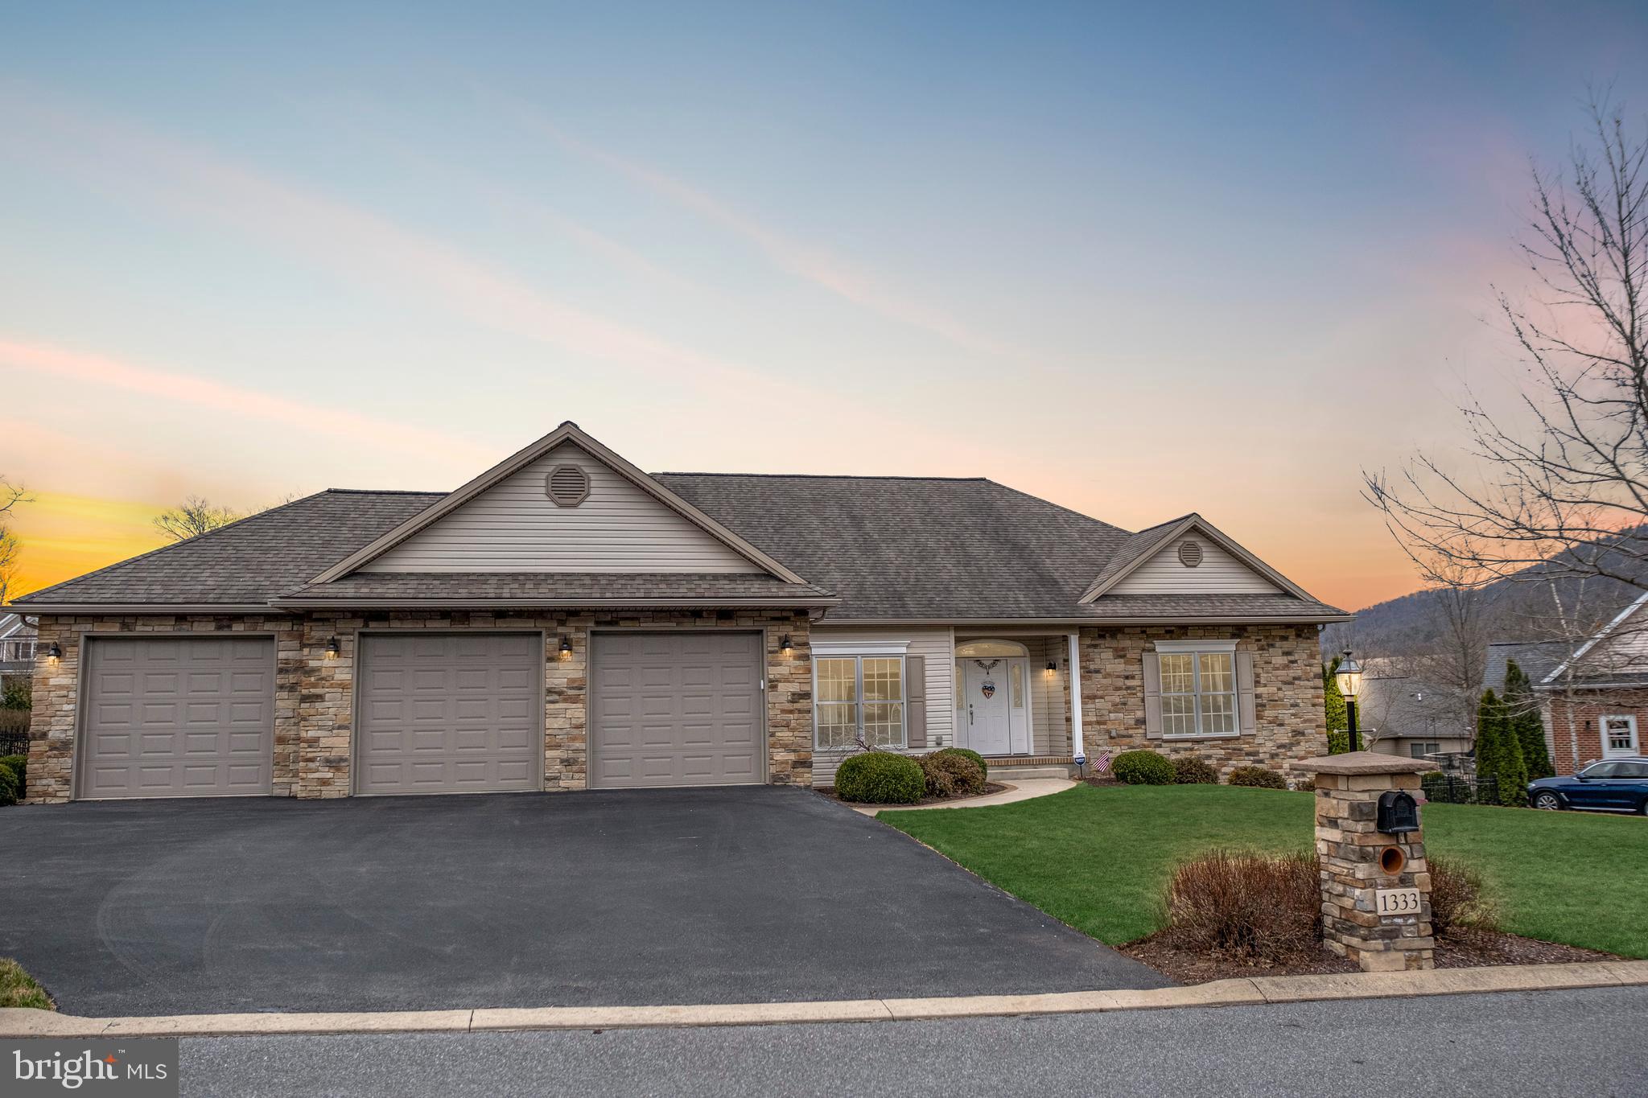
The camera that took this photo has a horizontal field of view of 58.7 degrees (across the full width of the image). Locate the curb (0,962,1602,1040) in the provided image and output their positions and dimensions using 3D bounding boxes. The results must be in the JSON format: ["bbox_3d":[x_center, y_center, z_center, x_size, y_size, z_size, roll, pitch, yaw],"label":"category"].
[{"bbox_3d":[0.150,2.930,9.600,11.100,0.200,0.600,-1,-7,-4],"label":"curb"}]

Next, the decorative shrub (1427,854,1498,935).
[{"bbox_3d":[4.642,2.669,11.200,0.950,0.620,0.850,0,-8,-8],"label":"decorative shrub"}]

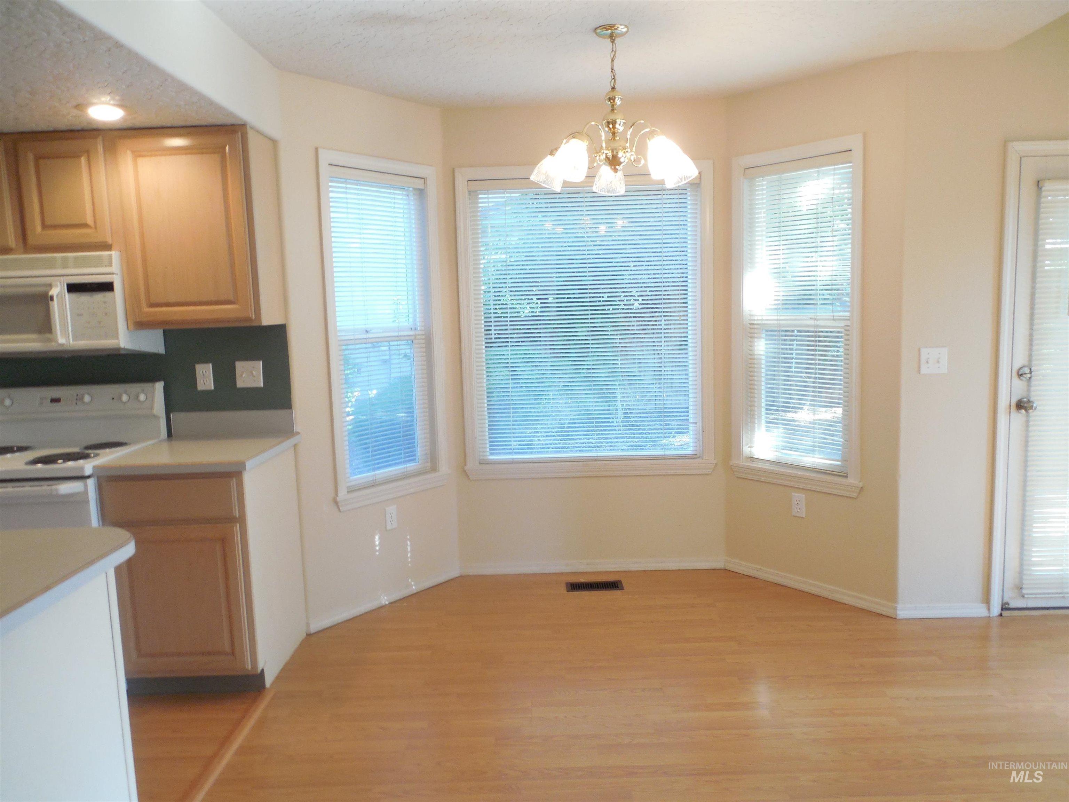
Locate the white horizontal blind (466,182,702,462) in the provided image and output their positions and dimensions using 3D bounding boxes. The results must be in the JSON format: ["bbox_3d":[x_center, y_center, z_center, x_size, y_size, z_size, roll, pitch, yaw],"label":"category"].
[{"bbox_3d":[0.275,-0.417,4.091,1.200,1.500,0.045,-2,6,1],"label":"white horizontal blind"}]

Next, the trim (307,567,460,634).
[{"bbox_3d":[-0.707,0.972,3.843,0.015,0.064,0.960,4,9,42],"label":"trim"}]

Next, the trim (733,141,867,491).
[{"bbox_3d":[1.256,-0.393,3.784,0.050,1.654,0.694,-7,8,-40],"label":"trim"}]

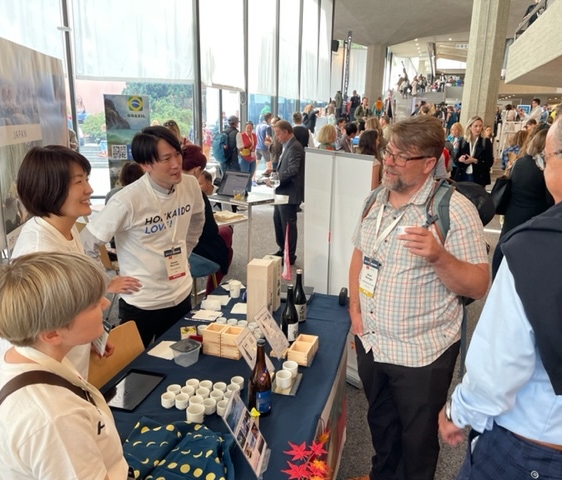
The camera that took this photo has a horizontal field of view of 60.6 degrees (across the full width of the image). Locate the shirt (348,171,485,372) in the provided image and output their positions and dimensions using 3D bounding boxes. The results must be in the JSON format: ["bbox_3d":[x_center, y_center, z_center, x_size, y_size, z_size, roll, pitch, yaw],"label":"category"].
[{"bbox_3d":[0.508,0.108,1.839,0.380,0.700,0.570,-10,19,-35],"label":"shirt"}]

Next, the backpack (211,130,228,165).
[{"bbox_3d":[-1.021,-1.569,8.178,0.250,0.530,0.300,-8,18,-31],"label":"backpack"}]

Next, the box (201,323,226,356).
[{"bbox_3d":[-0.299,0.462,2.215,0.087,0.113,0.087,5,14,16],"label":"box"}]

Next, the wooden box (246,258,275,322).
[{"bbox_3d":[-0.104,0.268,2.482,0.107,0.312,0.108,5,16,16],"label":"wooden box"}]

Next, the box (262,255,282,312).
[{"bbox_3d":[-0.059,0.248,2.741,0.097,0.295,0.102,5,14,15],"label":"box"}]

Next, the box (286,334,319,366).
[{"bbox_3d":[0.104,0.492,2.153,0.085,0.058,0.170,6,16,19],"label":"box"}]

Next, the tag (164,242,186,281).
[{"bbox_3d":[-0.503,0.112,2.285,0.092,0.145,0.010,-16,12,-39],"label":"tag"}]

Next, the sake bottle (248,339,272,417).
[{"bbox_3d":[-0.073,0.492,1.744,0.083,0.285,0.083,1,13,0],"label":"sake bottle"}]

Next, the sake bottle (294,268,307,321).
[{"bbox_3d":[0.111,0.295,2.583,0.070,0.285,0.070,1,13,0],"label":"sake bottle"}]

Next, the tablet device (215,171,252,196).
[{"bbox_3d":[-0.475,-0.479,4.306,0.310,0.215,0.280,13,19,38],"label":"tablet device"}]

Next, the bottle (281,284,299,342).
[{"bbox_3d":[0.050,0.355,2.326,0.081,0.285,0.081,1,13,0],"label":"bottle"}]

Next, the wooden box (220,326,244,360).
[{"bbox_3d":[-0.210,0.459,2.144,0.085,0.115,0.085,6,16,17],"label":"wooden box"}]

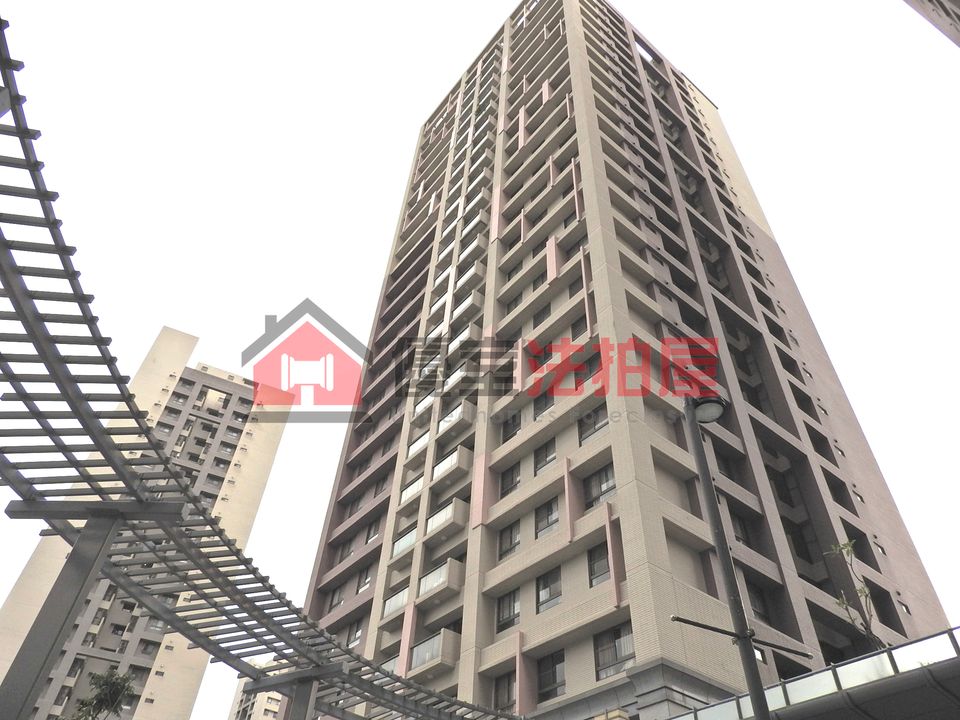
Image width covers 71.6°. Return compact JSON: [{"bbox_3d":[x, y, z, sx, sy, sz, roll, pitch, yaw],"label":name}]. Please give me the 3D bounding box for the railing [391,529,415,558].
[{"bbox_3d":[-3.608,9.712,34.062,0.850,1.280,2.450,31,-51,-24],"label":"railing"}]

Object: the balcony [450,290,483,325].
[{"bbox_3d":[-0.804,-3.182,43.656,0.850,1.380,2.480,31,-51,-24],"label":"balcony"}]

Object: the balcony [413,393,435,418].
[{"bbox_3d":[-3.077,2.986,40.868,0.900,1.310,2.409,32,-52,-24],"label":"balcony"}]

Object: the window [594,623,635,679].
[{"bbox_3d":[4.494,9.607,22.024,0.160,1.545,1.846,31,-51,-24],"label":"window"}]

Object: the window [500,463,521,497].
[{"bbox_3d":[1.506,5.816,32.144,0.160,1.520,1.374,31,-51,-24],"label":"window"}]

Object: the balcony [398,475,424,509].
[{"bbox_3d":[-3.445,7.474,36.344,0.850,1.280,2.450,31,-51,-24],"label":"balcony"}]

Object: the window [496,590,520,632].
[{"bbox_3d":[1.205,10.159,26.913,0.170,1.530,1.460,31,-51,-24],"label":"window"}]

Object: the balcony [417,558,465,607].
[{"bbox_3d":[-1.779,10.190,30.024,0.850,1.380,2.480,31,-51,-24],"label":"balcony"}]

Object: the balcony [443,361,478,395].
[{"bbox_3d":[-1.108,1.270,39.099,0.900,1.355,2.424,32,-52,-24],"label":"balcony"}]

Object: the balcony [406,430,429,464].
[{"bbox_3d":[-3.350,5.465,39.602,1.000,1.293,2.471,31,-51,-24],"label":"balcony"}]

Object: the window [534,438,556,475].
[{"bbox_3d":[3.035,4.493,30.765,0.160,1.496,1.439,31,-51,-24],"label":"window"}]

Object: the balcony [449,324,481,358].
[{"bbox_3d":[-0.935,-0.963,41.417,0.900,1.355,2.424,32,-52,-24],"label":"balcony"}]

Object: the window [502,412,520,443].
[{"bbox_3d":[1.641,3.474,33.709,0.150,1.521,1.446,32,-52,-24],"label":"window"}]

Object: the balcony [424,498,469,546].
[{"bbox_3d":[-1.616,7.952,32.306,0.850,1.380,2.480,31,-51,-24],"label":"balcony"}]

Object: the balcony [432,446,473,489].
[{"bbox_3d":[-1.440,5.901,35.448,1.000,1.393,2.543,31,-51,-24],"label":"balcony"}]

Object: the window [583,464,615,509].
[{"bbox_3d":[4.835,5.068,26.659,0.160,1.512,1.846,31,-51,-24],"label":"window"}]

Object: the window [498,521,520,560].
[{"bbox_3d":[1.365,7.917,29.204,0.170,1.510,1.450,31,-51,-24],"label":"window"}]

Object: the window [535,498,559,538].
[{"bbox_3d":[2.879,6.767,28.416,0.160,1.520,1.439,31,-51,-24],"label":"window"}]

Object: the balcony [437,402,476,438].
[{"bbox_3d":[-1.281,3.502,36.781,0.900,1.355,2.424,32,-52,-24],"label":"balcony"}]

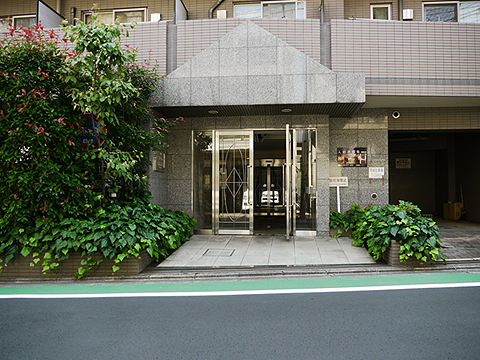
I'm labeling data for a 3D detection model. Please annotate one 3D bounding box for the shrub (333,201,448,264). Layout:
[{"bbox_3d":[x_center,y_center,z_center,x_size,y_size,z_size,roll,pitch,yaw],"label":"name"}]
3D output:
[{"bbox_3d":[2.340,0.770,6.550,1.300,0.870,2.000,0,1,5],"label":"shrub"}]

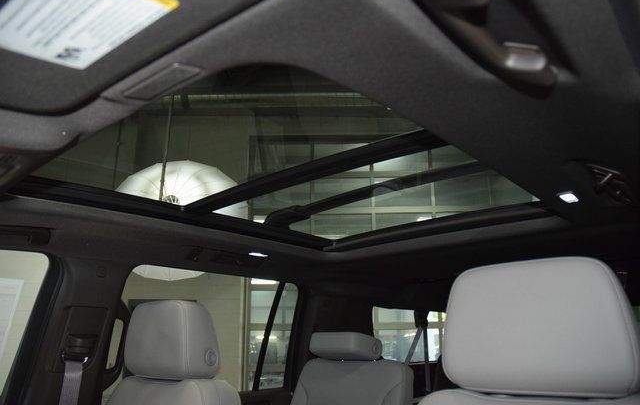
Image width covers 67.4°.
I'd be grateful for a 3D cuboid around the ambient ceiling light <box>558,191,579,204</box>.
[{"bbox_3d":[0.534,-0.010,1.030,0.028,0.012,0.065,-15,-21,38],"label":"ambient ceiling light"}]

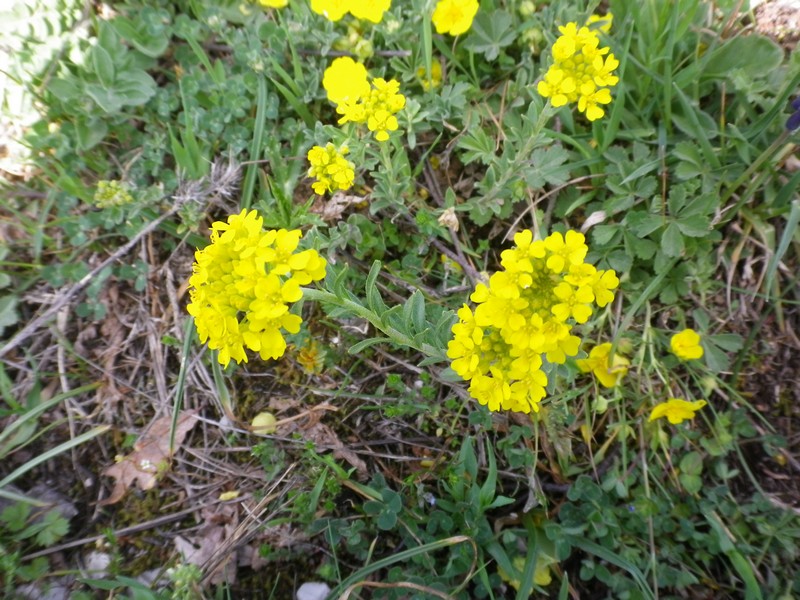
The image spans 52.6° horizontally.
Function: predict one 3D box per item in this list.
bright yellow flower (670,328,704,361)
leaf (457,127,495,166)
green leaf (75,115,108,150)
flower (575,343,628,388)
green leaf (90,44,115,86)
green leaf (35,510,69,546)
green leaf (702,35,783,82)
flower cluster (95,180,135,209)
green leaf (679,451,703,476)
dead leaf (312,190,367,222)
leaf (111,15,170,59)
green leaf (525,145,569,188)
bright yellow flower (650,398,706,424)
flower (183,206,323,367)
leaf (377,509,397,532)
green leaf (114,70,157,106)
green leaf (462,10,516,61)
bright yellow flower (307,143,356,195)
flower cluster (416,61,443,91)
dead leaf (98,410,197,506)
[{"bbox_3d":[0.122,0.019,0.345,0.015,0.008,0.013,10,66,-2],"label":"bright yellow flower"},{"bbox_3d":[0.044,-0.087,0.460,0.023,0.007,0.027,21,66,12],"label":"leaf"},{"bbox_3d":[-0.160,-0.086,0.420,0.017,0.011,0.016,0,55,0],"label":"green leaf"},{"bbox_3d":[0.082,0.026,0.326,0.019,0.010,0.019,-6,65,2],"label":"flower"},{"bbox_3d":[-0.160,-0.126,0.435,0.012,0.013,0.018,0,55,0],"label":"green leaf"},{"bbox_3d":[-0.159,0.104,0.370,0.014,0.005,0.018,1,53,-5],"label":"green leaf"},{"bbox_3d":[0.188,-0.133,0.445,0.038,0.018,0.022,0,55,0],"label":"green leaf"},{"bbox_3d":[-0.143,-0.053,0.405,0.019,0.012,0.014,-6,65,-7],"label":"flower cluster"},{"bbox_3d":[0.120,0.068,0.334,0.010,0.003,0.011,9,67,13],"label":"green leaf"},{"bbox_3d":[-0.035,-0.057,0.476,0.033,0.010,0.020,-26,62,-16],"label":"dead leaf"},{"bbox_3d":[-0.150,-0.152,0.471,0.032,0.010,0.017,34,71,6],"label":"leaf"},{"bbox_3d":[0.074,-0.067,0.407,0.022,0.005,0.024,35,79,13],"label":"green leaf"},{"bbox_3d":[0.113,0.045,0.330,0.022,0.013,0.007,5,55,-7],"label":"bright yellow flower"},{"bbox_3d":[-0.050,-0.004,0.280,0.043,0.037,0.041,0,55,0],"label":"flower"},{"bbox_3d":[-0.005,0.083,0.305,0.007,0.004,0.008,0,55,0],"label":"leaf"},{"bbox_3d":[-0.163,-0.131,0.500,0.025,0.007,0.027,-5,65,-9],"label":"green leaf"},{"bbox_3d":[0.050,-0.148,0.455,0.031,0.005,0.030,0,82,3],"label":"green leaf"},{"bbox_3d":[-0.032,-0.062,0.380,0.021,0.018,0.019,0,55,0],"label":"bright yellow flower"},{"bbox_3d":[0.017,-0.128,0.460,0.015,0.014,0.014,0,49,0],"label":"flower cluster"},{"bbox_3d":[-0.119,0.075,0.391,0.024,0.010,0.059,30,56,20],"label":"dead leaf"}]

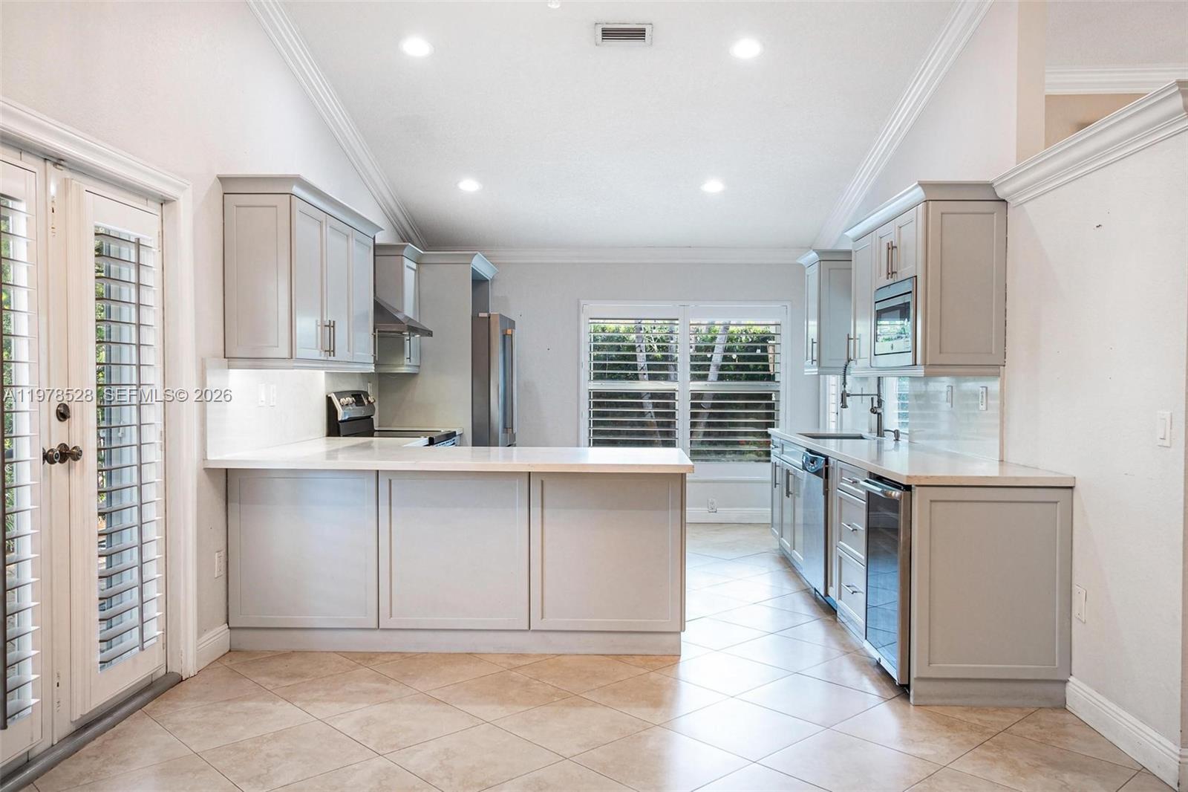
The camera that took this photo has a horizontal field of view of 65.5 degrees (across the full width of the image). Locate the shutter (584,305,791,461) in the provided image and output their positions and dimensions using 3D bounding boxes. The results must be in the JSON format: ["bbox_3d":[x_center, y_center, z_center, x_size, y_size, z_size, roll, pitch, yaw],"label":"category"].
[{"bbox_3d":[0.815,-0.099,8.272,1.848,1.479,0.110,0,1,2],"label":"shutter"}]

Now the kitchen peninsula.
[{"bbox_3d":[-0.649,0.756,4.632,2.200,0.930,0.990,0,1,2],"label":"kitchen peninsula"}]

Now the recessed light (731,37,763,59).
[{"bbox_3d":[0.833,-1.904,5.070,0.160,0.025,0.160,0,-11,2],"label":"recessed light"}]

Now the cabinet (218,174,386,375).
[{"bbox_3d":[-1.528,-0.585,5.035,0.379,0.896,1.514,0,1,2],"label":"cabinet"}]

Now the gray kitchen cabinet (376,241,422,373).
[{"bbox_3d":[-1.495,-0.626,6.866,0.365,0.920,0.540,0,1,2],"label":"gray kitchen cabinet"}]

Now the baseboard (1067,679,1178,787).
[{"bbox_3d":[1.862,1.176,3.282,0.018,0.128,0.739,0,1,2],"label":"baseboard"}]

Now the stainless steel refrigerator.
[{"bbox_3d":[-1.139,0.263,7.628,0.920,1.795,0.930,0,1,2],"label":"stainless steel refrigerator"}]

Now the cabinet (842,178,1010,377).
[{"bbox_3d":[1.756,-0.561,5.051,0.430,0.920,1.440,0,1,2],"label":"cabinet"}]

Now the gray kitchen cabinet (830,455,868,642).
[{"bbox_3d":[1.584,0.761,4.624,0.608,0.840,0.640,0,1,2],"label":"gray kitchen cabinet"}]

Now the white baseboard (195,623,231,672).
[{"bbox_3d":[-1.755,1.150,4.271,0.019,0.147,0.330,0,1,2],"label":"white baseboard"}]

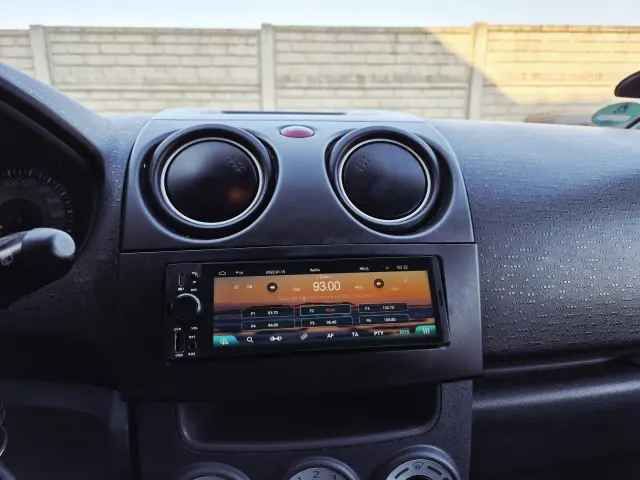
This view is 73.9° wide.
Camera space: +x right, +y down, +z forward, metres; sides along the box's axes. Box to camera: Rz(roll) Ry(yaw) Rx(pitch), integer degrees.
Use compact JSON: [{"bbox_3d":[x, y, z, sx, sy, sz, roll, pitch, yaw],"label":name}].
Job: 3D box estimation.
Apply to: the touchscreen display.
[{"bbox_3d":[0.007,0.046,0.300,0.161,0.063,0.014,-1,-17,-7],"label":"touchscreen display"}]

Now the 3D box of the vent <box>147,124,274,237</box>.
[{"bbox_3d":[-0.082,-0.044,0.322,0.088,0.085,0.033,-2,-19,-8],"label":"vent"}]

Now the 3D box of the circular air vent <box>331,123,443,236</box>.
[{"bbox_3d":[0.050,-0.047,0.340,0.086,0.085,0.033,-2,-18,-7],"label":"circular air vent"}]

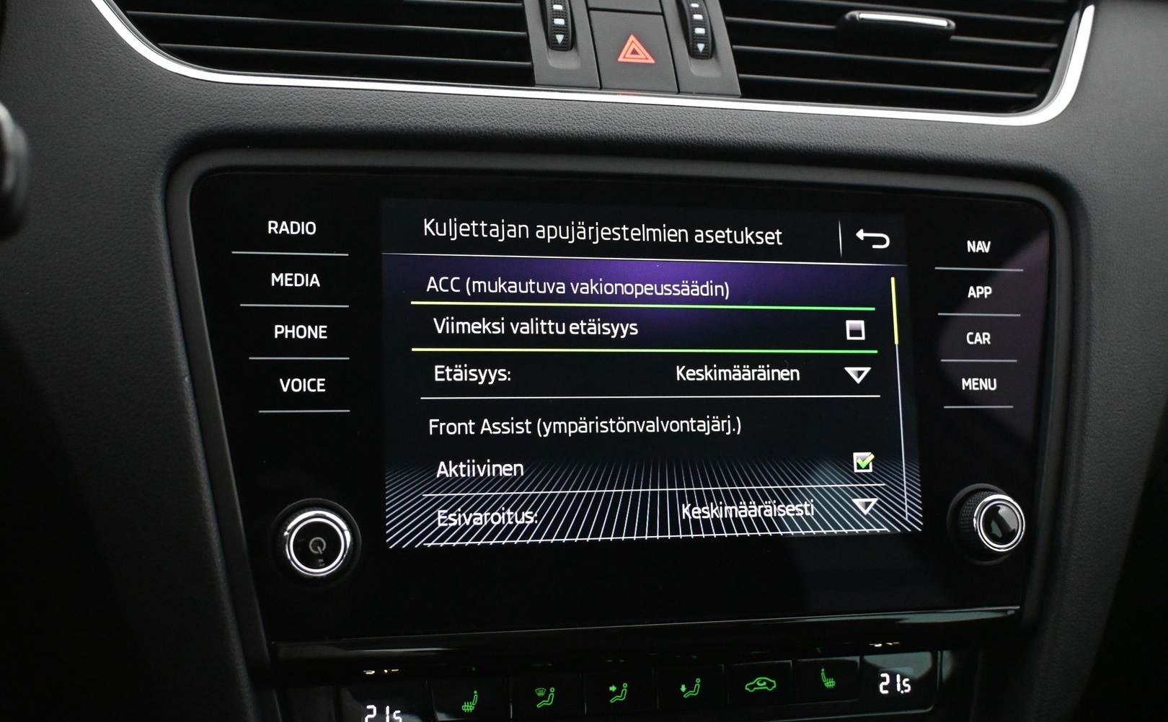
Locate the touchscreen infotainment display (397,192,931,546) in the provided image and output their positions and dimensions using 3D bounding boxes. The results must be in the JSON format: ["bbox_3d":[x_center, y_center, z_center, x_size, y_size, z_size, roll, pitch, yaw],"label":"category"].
[{"bbox_3d":[0.024,0.004,0.430,0.174,0.104,0.010,0,-7,-15],"label":"touchscreen infotainment display"}]

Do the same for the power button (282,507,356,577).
[{"bbox_3d":[-0.076,0.052,0.386,0.021,0.021,0.013,0,-7,-15],"label":"power button"}]

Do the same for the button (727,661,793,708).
[{"bbox_3d":[0.057,0.105,0.444,0.023,0.014,0.005,0,-10,-15],"label":"button"}]

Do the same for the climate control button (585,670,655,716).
[{"bbox_3d":[0.011,0.104,0.431,0.023,0.014,0.005,0,-10,-15],"label":"climate control button"}]

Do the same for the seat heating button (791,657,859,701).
[{"bbox_3d":[0.080,0.105,0.450,0.023,0.014,0.005,0,-10,-15],"label":"seat heating button"}]

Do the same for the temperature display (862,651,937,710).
[{"bbox_3d":[0.101,0.104,0.442,0.026,0.018,0.008,0,-12,-16],"label":"temperature display"}]

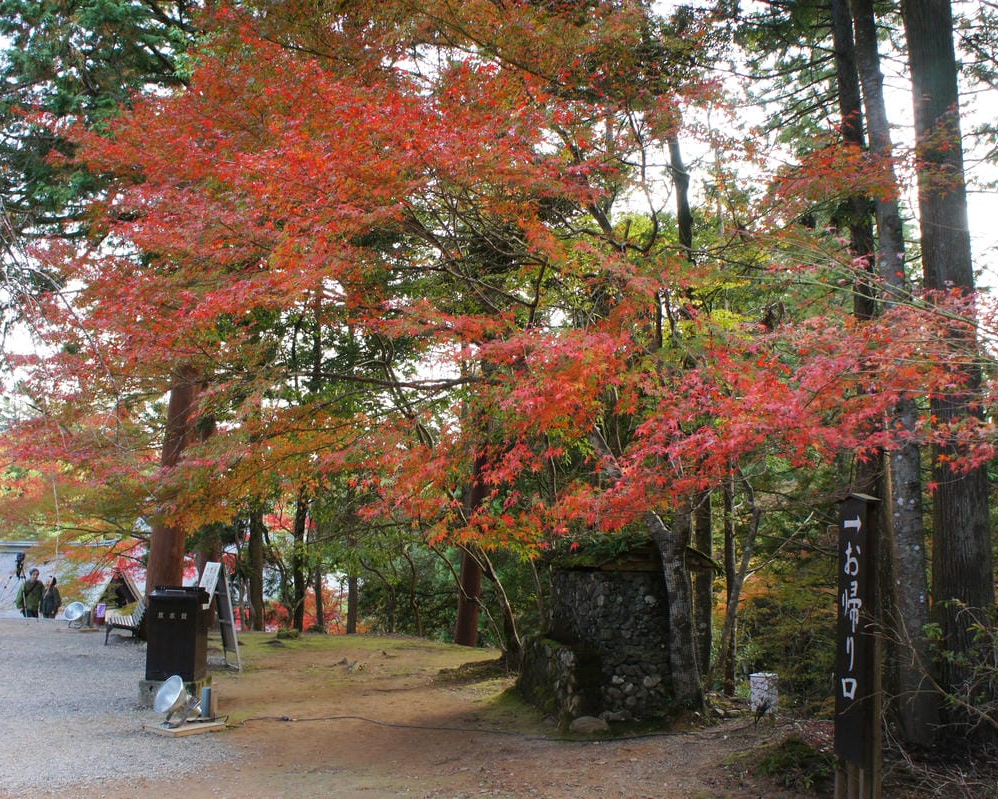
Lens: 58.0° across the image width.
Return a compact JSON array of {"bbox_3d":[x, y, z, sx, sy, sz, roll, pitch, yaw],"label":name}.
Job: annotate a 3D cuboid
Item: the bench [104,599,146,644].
[{"bbox_3d":[-7.057,4.144,17.008,0.680,0.780,1.700,4,-10,-23],"label":"bench"}]

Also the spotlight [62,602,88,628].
[{"bbox_3d":[-8.248,4.202,17.500,0.420,0.480,0.460,-3,-9,20],"label":"spotlight"}]

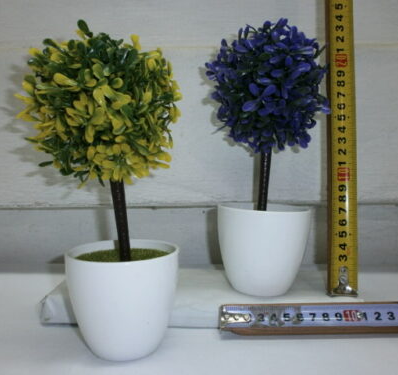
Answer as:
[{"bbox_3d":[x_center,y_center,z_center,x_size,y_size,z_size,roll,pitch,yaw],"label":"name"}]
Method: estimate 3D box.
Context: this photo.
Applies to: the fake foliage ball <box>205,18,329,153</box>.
[{"bbox_3d":[0.055,-0.082,0.323,0.104,0.107,0.104,0,5,0],"label":"fake foliage ball"}]

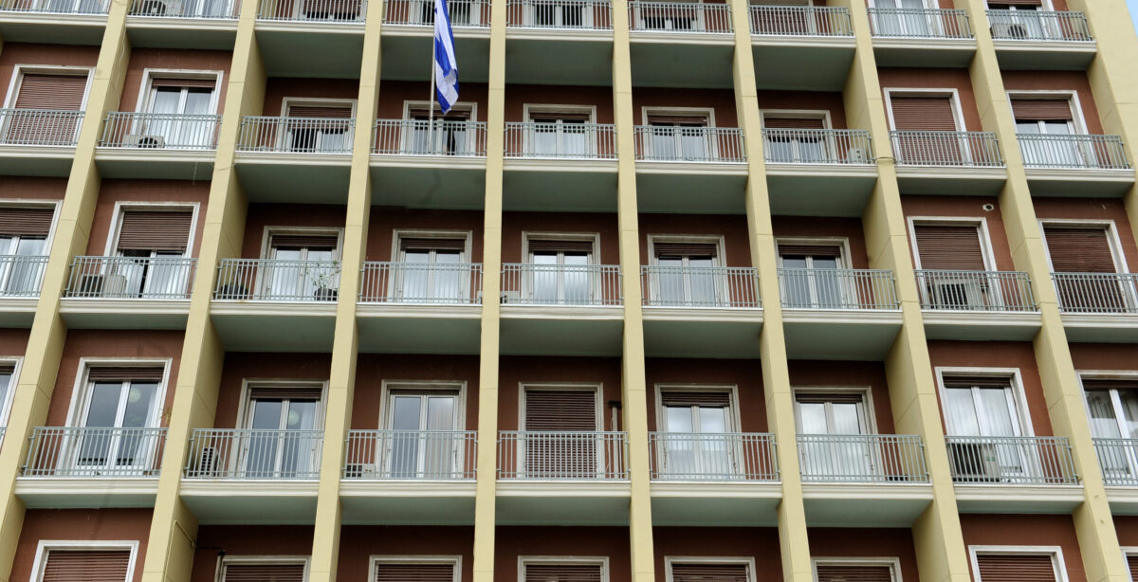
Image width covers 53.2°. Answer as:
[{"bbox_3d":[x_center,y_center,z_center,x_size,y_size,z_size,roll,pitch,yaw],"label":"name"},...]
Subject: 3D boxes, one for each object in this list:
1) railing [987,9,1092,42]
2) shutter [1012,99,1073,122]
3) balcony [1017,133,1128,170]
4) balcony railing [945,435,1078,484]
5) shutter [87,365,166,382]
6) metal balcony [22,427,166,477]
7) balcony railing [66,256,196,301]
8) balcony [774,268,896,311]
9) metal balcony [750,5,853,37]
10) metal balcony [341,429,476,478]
[{"bbox_3d":[10.594,-5.976,25.666,2.320,0.840,0.100,1,-29,-3],"label":"railing"},{"bbox_3d":[10.255,-3.959,24.724,1.339,0.542,0.050,1,-29,-3],"label":"shutter"},{"bbox_3d":[10.551,-2.912,23.856,2.357,0.925,0.080,1,-29,-3],"label":"balcony"},{"bbox_3d":[7.955,3.060,20.511,2.332,0.872,0.100,1,-29,-3],"label":"balcony railing"},{"bbox_3d":[-8.029,1.515,20.617,1.339,0.272,0.050,1,-29,-3],"label":"shutter"},{"bbox_3d":[-8.191,2.800,19.731,2.349,0.903,0.100,1,-29,-3],"label":"metal balcony"},{"bbox_3d":[-8.000,-0.228,20.841,2.262,0.884,0.055,1,-29,-3],"label":"balcony railing"},{"bbox_3d":[5.193,-0.022,21.937,2.347,0.925,0.080,1,-29,-3],"label":"balcony"},{"bbox_3d":[5.125,-5.993,25.252,2.347,0.925,0.080,1,-29,-3],"label":"metal balcony"},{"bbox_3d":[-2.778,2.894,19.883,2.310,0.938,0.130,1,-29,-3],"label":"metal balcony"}]

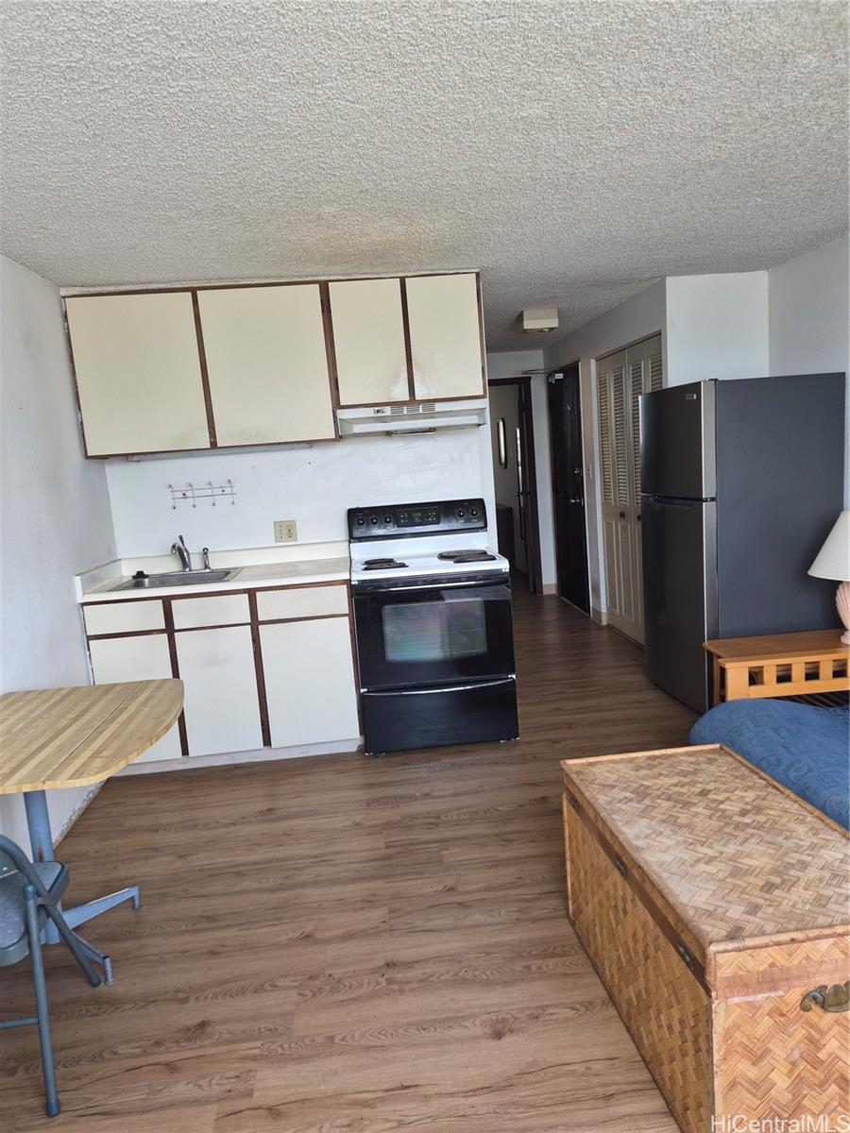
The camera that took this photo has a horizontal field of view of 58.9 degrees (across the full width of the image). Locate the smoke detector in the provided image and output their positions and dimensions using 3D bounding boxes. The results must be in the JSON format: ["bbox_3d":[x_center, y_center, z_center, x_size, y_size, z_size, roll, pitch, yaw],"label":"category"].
[{"bbox_3d":[0.767,-1.668,5.132,0.236,0.122,0.209,-5,8,-5],"label":"smoke detector"}]

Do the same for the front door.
[{"bbox_3d":[1.295,-0.661,6.623,0.046,2.056,0.923,-5,8,-5],"label":"front door"}]

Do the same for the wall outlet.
[{"bbox_3d":[-0.767,-0.192,4.149,0.116,0.116,0.012,-5,8,-5],"label":"wall outlet"}]

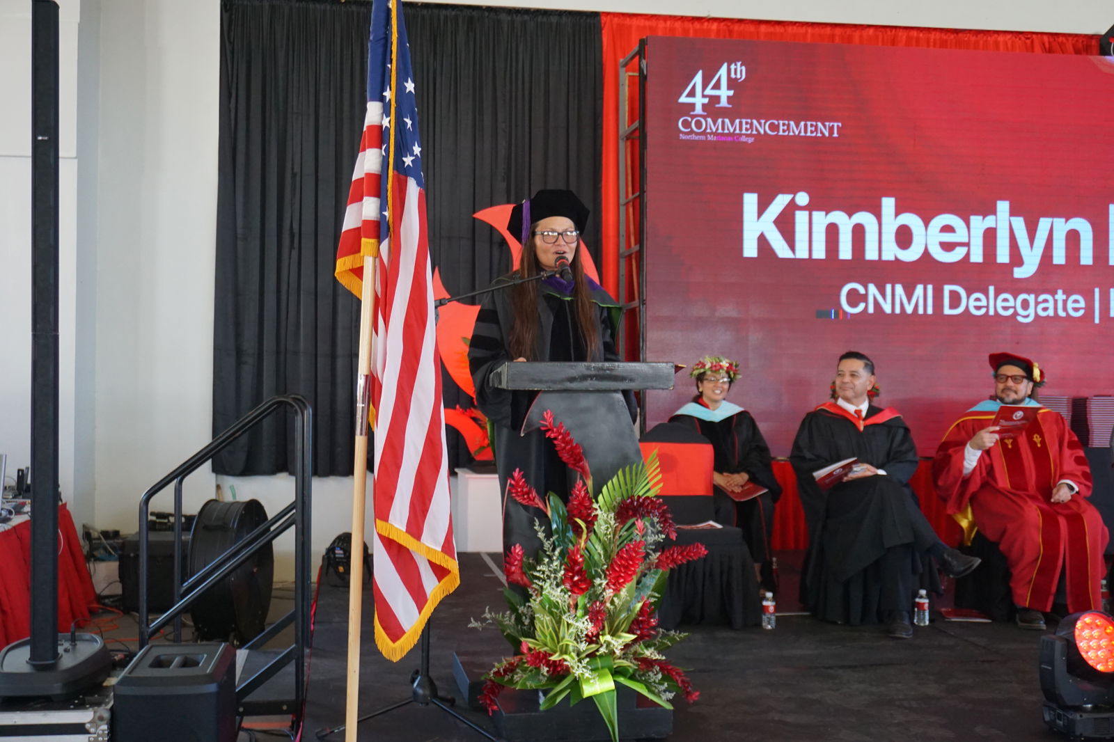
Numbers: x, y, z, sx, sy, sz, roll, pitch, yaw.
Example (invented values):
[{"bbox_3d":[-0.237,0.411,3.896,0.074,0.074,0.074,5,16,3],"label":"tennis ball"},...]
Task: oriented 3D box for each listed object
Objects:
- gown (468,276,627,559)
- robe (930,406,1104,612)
[{"bbox_3d":[-0.012,0.265,4.610,0.600,1.210,0.460,1,-1,-11],"label":"gown"},{"bbox_3d":[2.145,0.636,6.170,0.700,0.930,0.640,0,-1,-2],"label":"robe"}]

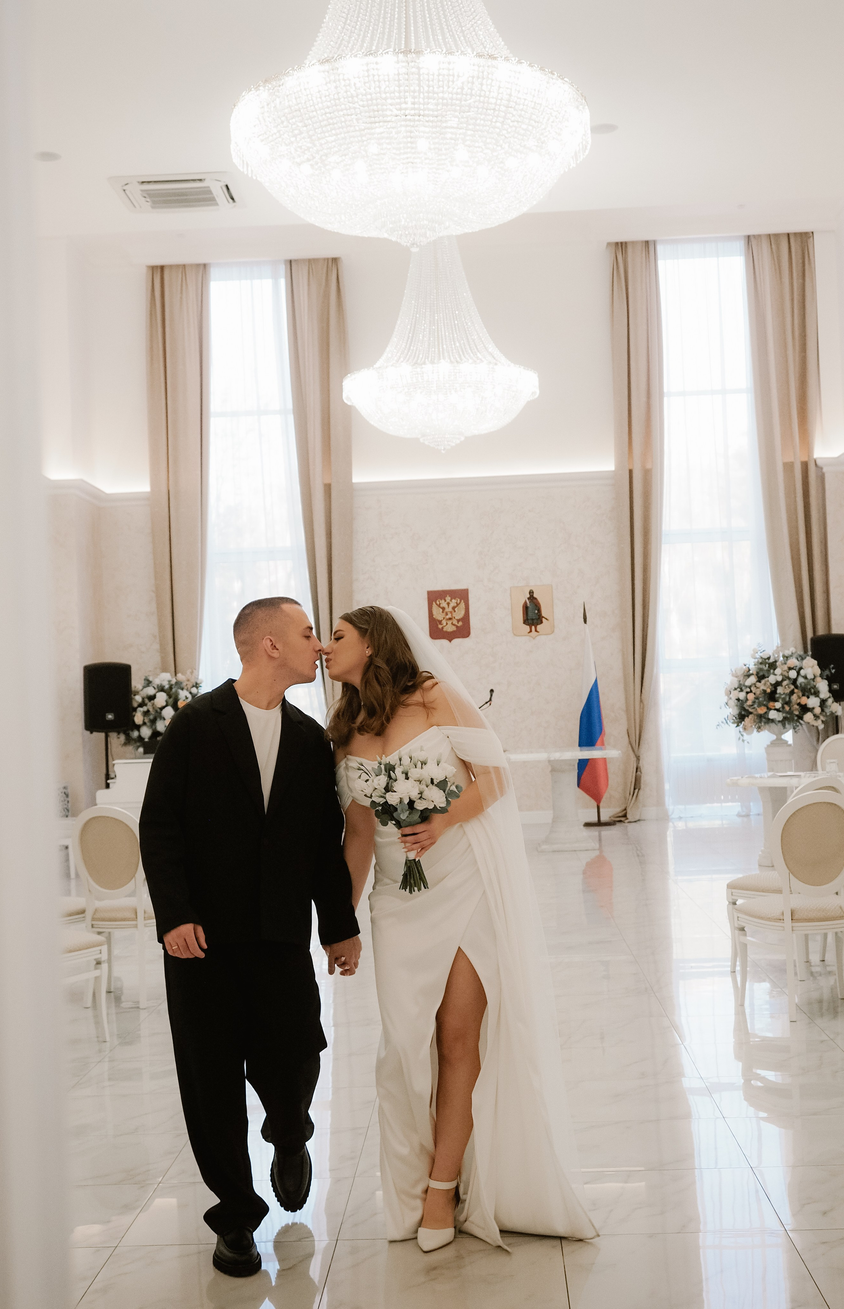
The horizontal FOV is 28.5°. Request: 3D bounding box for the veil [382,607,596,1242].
[{"bbox_3d":[0.179,0.712,4.662,0.500,1.710,0.500,-2,-1,12],"label":"veil"}]

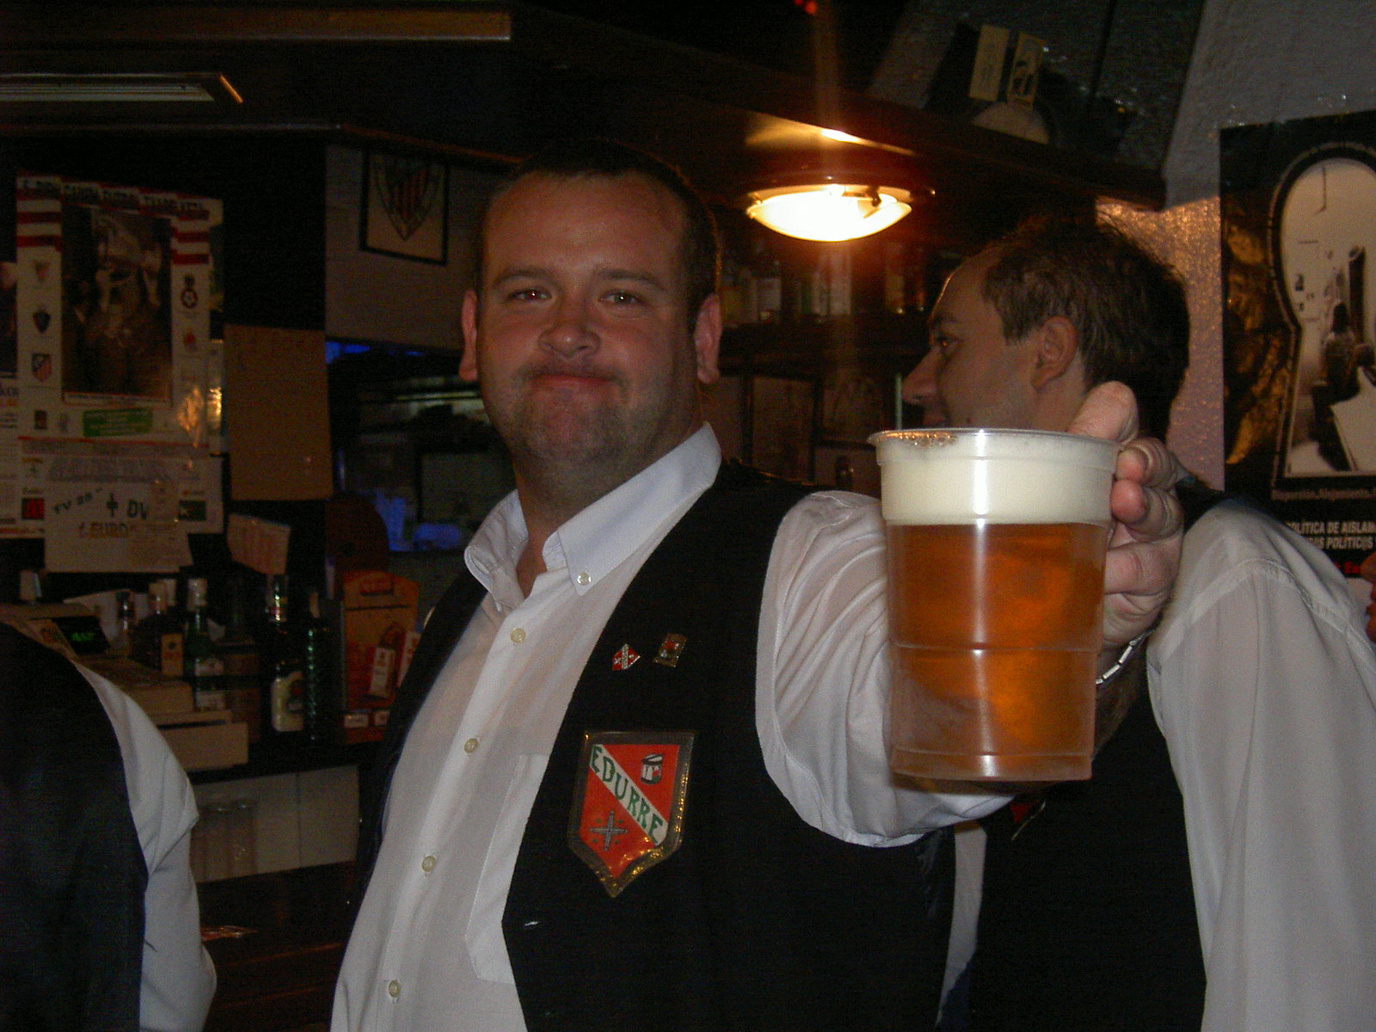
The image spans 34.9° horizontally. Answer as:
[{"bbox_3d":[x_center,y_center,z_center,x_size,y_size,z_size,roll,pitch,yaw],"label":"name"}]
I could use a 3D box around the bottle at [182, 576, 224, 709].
[{"bbox_3d":[-0.843,0.257,3.820,0.074,0.302,0.074,0,1,40],"label":"bottle"}]

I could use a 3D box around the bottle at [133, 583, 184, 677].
[{"bbox_3d":[-0.938,0.260,3.880,0.088,0.290,0.088,0,1,40],"label":"bottle"}]

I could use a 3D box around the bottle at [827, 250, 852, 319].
[{"bbox_3d":[0.492,-0.771,7.100,0.085,0.255,0.085,-1,1,-5],"label":"bottle"}]

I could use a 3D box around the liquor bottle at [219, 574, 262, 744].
[{"bbox_3d":[-0.805,0.254,3.930,0.078,0.309,0.078,-1,1,0],"label":"liquor bottle"}]

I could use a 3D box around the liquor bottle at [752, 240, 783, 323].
[{"bbox_3d":[0.264,-0.772,7.200,0.090,0.273,0.090,-1,1,-5],"label":"liquor bottle"}]

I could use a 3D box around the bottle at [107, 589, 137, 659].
[{"bbox_3d":[-1.028,0.273,3.980,0.070,0.278,0.070,0,1,40],"label":"bottle"}]

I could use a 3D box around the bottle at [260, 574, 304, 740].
[{"bbox_3d":[-0.739,0.257,3.980,0.082,0.301,0.082,-1,1,0],"label":"bottle"}]

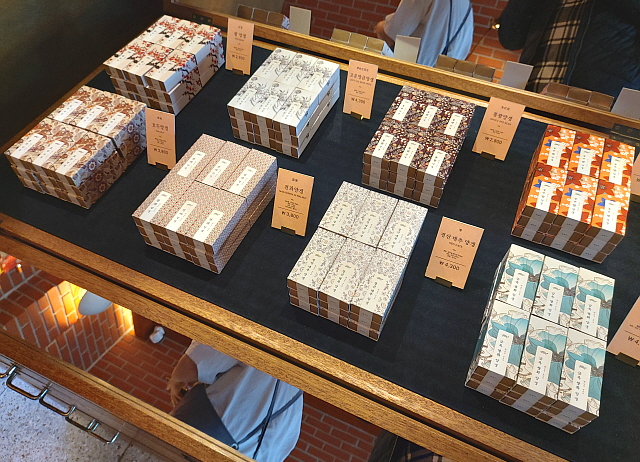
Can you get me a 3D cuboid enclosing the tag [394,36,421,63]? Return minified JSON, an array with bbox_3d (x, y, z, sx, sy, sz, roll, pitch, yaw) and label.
[{"bbox_3d":[0.187,-0.387,1.034,0.052,0.092,0.008,23,40,21],"label":"tag"}]

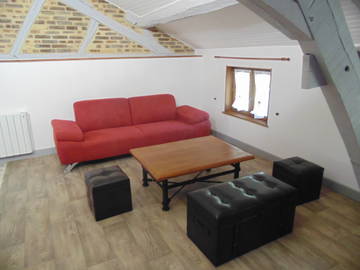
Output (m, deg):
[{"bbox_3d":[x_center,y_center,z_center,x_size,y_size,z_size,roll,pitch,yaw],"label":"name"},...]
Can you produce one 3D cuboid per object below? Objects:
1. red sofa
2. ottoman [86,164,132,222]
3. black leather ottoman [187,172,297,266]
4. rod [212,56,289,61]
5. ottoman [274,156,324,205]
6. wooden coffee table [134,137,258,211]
[{"bbox_3d":[-0.689,-0.160,4.132,2.385,0.819,0.801,-10,19,-26],"label":"red sofa"},{"bbox_3d":[-0.700,0.560,2.553,0.335,0.341,0.342,-11,19,-29],"label":"ottoman"},{"bbox_3d":[0.507,0.638,2.120,0.785,0.395,0.390,-10,19,-26],"label":"black leather ottoman"},{"bbox_3d":[0.918,-1.062,3.615,0.060,0.040,1.497,-10,19,-26],"label":"rod"},{"bbox_3d":[1.218,0.473,2.722,0.333,0.341,0.345,-8,18,-22],"label":"ottoman"},{"bbox_3d":[0.117,0.403,2.909,1.102,0.410,0.831,-9,18,-26],"label":"wooden coffee table"}]

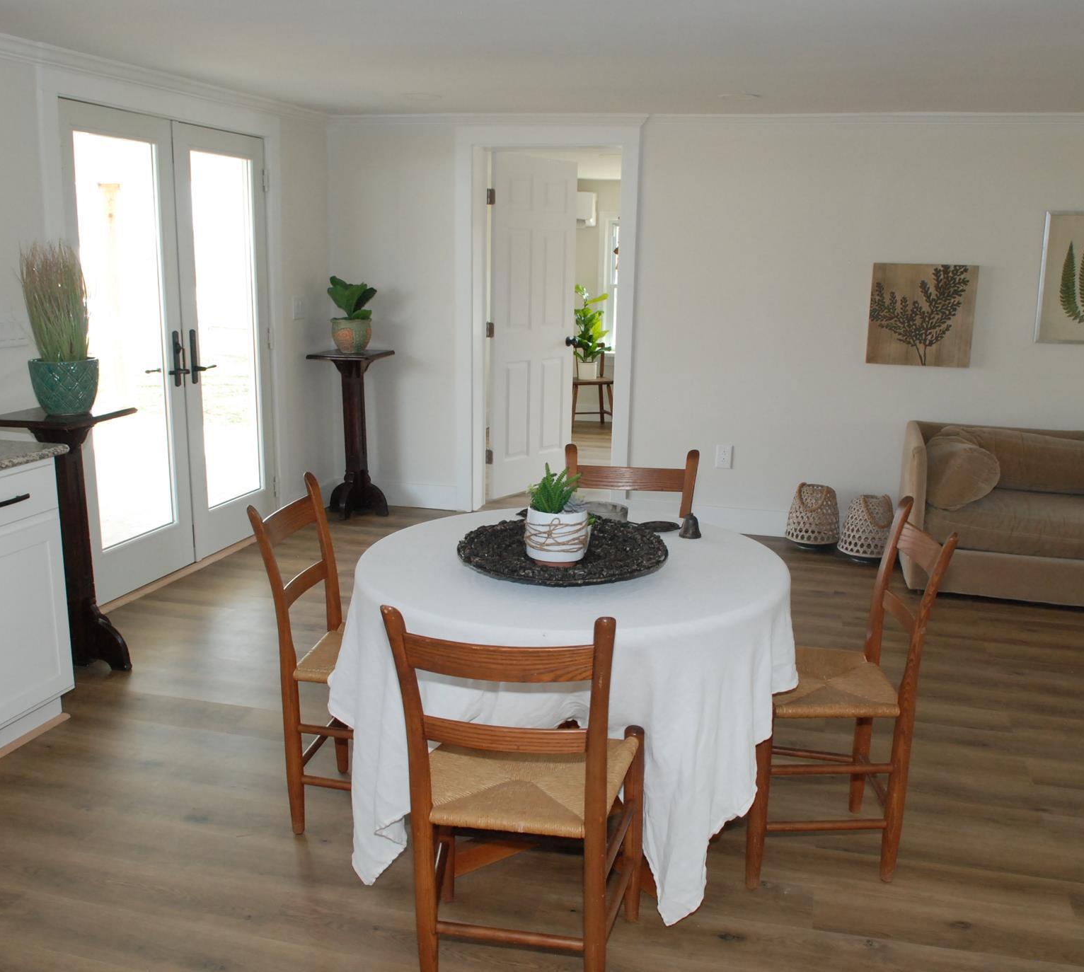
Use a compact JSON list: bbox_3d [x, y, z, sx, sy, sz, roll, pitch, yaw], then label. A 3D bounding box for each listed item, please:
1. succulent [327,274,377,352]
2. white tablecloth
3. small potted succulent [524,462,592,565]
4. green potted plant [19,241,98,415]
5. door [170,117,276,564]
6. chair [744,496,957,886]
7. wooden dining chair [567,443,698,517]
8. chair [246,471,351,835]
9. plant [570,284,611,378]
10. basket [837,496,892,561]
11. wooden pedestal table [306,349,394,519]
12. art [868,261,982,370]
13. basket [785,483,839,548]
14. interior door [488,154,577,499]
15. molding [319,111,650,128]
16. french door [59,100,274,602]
[{"bbox_3d":[-1.096,-0.975,5.755,0.265,0.420,0.250,4,13,14],"label":"succulent"},{"bbox_3d":[0.090,0.510,2.671,1.130,0.710,1.120,5,14,16],"label":"white tablecloth"},{"bbox_3d":[0.044,0.074,2.468,0.155,0.240,0.155,4,13,10],"label":"small potted succulent"},{"bbox_3d":[-1.691,-0.547,3.509,0.250,0.605,0.250,-5,15,-25],"label":"green potted plant"},{"bbox_3d":[-1.592,-0.709,5.089,0.050,2.030,0.730,5,13,15],"label":"door"},{"bbox_3d":[0.741,0.502,2.586,0.450,0.890,0.460,2,13,2],"label":"chair"},{"bbox_3d":[0.238,0.356,3.174,0.470,0.890,0.450,4,13,11],"label":"wooden dining chair"},{"bbox_3d":[-0.478,0.457,2.712,0.490,0.885,0.460,3,13,9],"label":"chair"},{"bbox_3d":[0.412,-1.279,8.418,0.370,0.790,0.360,5,14,16],"label":"plant"},{"bbox_3d":[1.648,0.222,5.102,0.285,0.325,0.285,1,13,0],"label":"basket"},{"bbox_3d":[-1.080,-0.294,5.855,0.370,0.930,0.390,4,13,14],"label":"wooden pedestal table"},{"bbox_3d":[1.896,-0.851,5.030,0.500,0.505,0.035,5,14,16],"label":"art"},{"bbox_3d":[1.429,0.166,5.285,0.280,0.335,0.280,6,14,22],"label":"basket"},{"bbox_3d":[-0.053,-0.958,6.316,0.040,2.035,0.790,12,17,39],"label":"interior door"},{"bbox_3d":[-0.334,-1.970,5.450,1.838,0.075,0.065,4,13,13],"label":"molding"},{"bbox_3d":[-1.694,-0.640,4.756,0.060,2.050,1.440,5,13,15],"label":"french door"}]

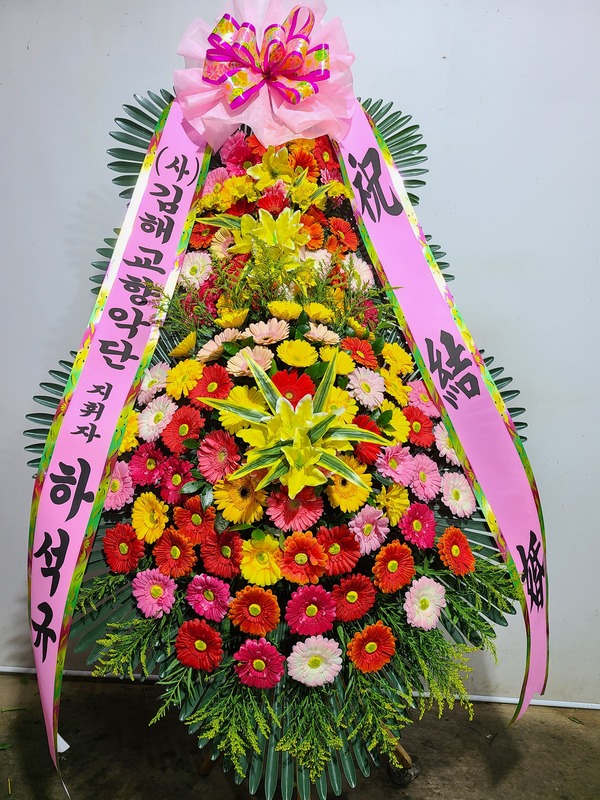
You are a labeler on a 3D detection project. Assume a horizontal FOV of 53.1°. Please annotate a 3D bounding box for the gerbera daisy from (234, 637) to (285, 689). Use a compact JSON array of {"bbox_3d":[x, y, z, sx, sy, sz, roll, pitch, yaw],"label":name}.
[{"bbox_3d":[-0.087,0.564,1.290,0.108,0.108,0.036,-1,-20,-4],"label":"gerbera daisy"}]

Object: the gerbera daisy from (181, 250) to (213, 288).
[{"bbox_3d":[-0.275,-0.347,1.619,0.105,0.105,0.042,1,-5,19],"label":"gerbera daisy"}]

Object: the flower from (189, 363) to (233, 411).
[{"bbox_3d":[-0.190,-0.029,1.290,0.107,0.107,0.037,3,-16,17],"label":"flower"}]

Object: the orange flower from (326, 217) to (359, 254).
[{"bbox_3d":[0.108,-0.419,1.530,0.104,0.106,0.038,-6,-8,-32],"label":"orange flower"}]

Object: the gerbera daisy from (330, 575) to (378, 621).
[{"bbox_3d":[0.110,0.420,1.272,0.103,0.103,0.035,-4,-19,-28],"label":"gerbera daisy"}]

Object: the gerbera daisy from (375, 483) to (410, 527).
[{"bbox_3d":[0.199,0.224,1.290,0.096,0.096,0.042,-2,-4,-25],"label":"gerbera daisy"}]

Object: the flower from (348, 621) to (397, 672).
[{"bbox_3d":[0.155,0.533,1.300,0.110,0.112,0.036,-2,-16,-13],"label":"flower"}]

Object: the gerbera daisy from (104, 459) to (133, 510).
[{"bbox_3d":[-0.408,0.189,1.330,0.107,0.107,0.037,5,-5,28],"label":"gerbera daisy"}]

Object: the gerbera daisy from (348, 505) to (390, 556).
[{"bbox_3d":[0.154,0.287,1.330,0.102,0.108,0.038,-4,-6,-20],"label":"gerbera daisy"}]

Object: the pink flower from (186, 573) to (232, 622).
[{"bbox_3d":[-0.185,0.409,1.249,0.107,0.107,0.035,4,4,28],"label":"pink flower"}]

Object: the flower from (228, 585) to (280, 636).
[{"bbox_3d":[-0.097,0.448,1.280,0.110,0.110,0.036,0,-19,0],"label":"flower"}]

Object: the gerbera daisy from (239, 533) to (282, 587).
[{"bbox_3d":[-0.083,0.347,1.300,0.102,0.109,0.036,3,-21,17],"label":"gerbera daisy"}]

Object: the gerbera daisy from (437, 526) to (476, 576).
[{"bbox_3d":[0.336,0.325,1.290,0.105,0.105,0.035,-4,-19,-37],"label":"gerbera daisy"}]

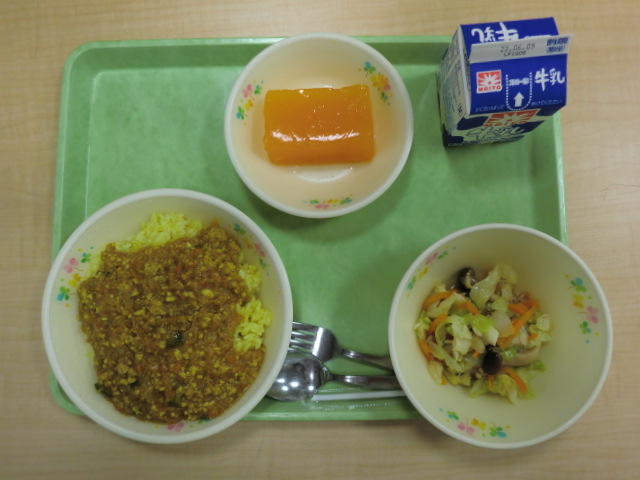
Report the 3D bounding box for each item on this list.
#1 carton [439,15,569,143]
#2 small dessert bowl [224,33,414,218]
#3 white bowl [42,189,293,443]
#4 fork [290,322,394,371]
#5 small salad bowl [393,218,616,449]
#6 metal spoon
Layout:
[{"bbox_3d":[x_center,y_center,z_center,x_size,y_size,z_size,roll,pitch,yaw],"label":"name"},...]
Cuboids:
[{"bbox_3d":[0.117,-0.104,0.313,0.057,0.087,0.057,-6,84,1],"label":"carton"},{"bbox_3d":[0.000,-0.074,0.336,0.125,0.041,0.125,0,85,1],"label":"small dessert bowl"},{"bbox_3d":[-0.092,0.047,0.318,0.152,0.057,0.152,0,85,1],"label":"white bowl"},{"bbox_3d":[0.035,0.080,0.332,0.175,0.018,0.025,11,85,2],"label":"fork"},{"bbox_3d":[0.107,0.058,0.312,0.131,0.058,0.131,0,85,1],"label":"small salad bowl"},{"bbox_3d":[0.037,0.096,0.329,0.172,0.020,0.036,2,85,1],"label":"metal spoon"}]

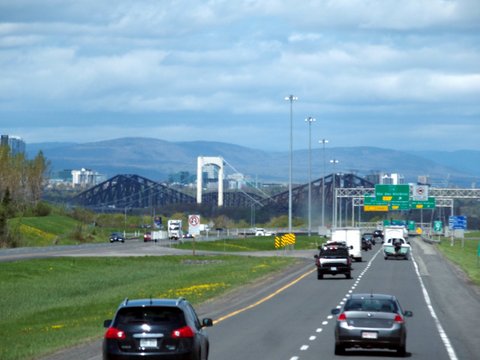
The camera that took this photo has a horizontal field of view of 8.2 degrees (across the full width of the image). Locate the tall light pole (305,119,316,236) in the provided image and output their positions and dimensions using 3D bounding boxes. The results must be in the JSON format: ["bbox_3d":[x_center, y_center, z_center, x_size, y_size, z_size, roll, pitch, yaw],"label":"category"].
[{"bbox_3d":[15.922,-0.679,760.000,2.200,27.000,2.200,0,-1,3],"label":"tall light pole"}]

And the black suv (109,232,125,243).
[{"bbox_3d":[-18.143,8.516,497.000,1.800,1.460,4.600,0,-1,3],"label":"black suv"}]

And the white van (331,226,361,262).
[{"bbox_3d":[9.240,5.551,288.196,2.500,2.900,6.500,0,-1,3],"label":"white van"}]

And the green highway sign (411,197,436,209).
[{"bbox_3d":[39.897,5.047,730.000,5.300,2.400,0.200,0,-1,3],"label":"green highway sign"}]

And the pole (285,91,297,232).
[{"bbox_3d":[9.594,-2.534,630.000,2.200,27.000,2.200,0,-1,3],"label":"pole"}]

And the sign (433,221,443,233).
[{"bbox_3d":[32.157,7.633,545.000,1.420,1.750,0.100,0,-1,3],"label":"sign"}]

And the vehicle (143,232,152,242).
[{"bbox_3d":[-14.159,8.965,525.000,1.800,1.550,4.600,0,-1,3],"label":"vehicle"}]

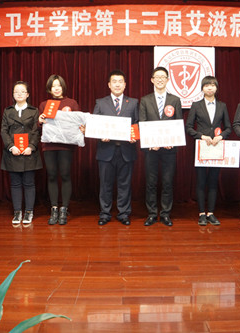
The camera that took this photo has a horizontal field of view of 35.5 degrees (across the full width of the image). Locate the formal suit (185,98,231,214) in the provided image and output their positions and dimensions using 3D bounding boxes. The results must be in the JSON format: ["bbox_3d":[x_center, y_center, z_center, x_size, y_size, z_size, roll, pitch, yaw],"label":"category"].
[{"bbox_3d":[1.006,-0.117,4.260,0.516,1.312,0.320,1,4,8],"label":"formal suit"}]

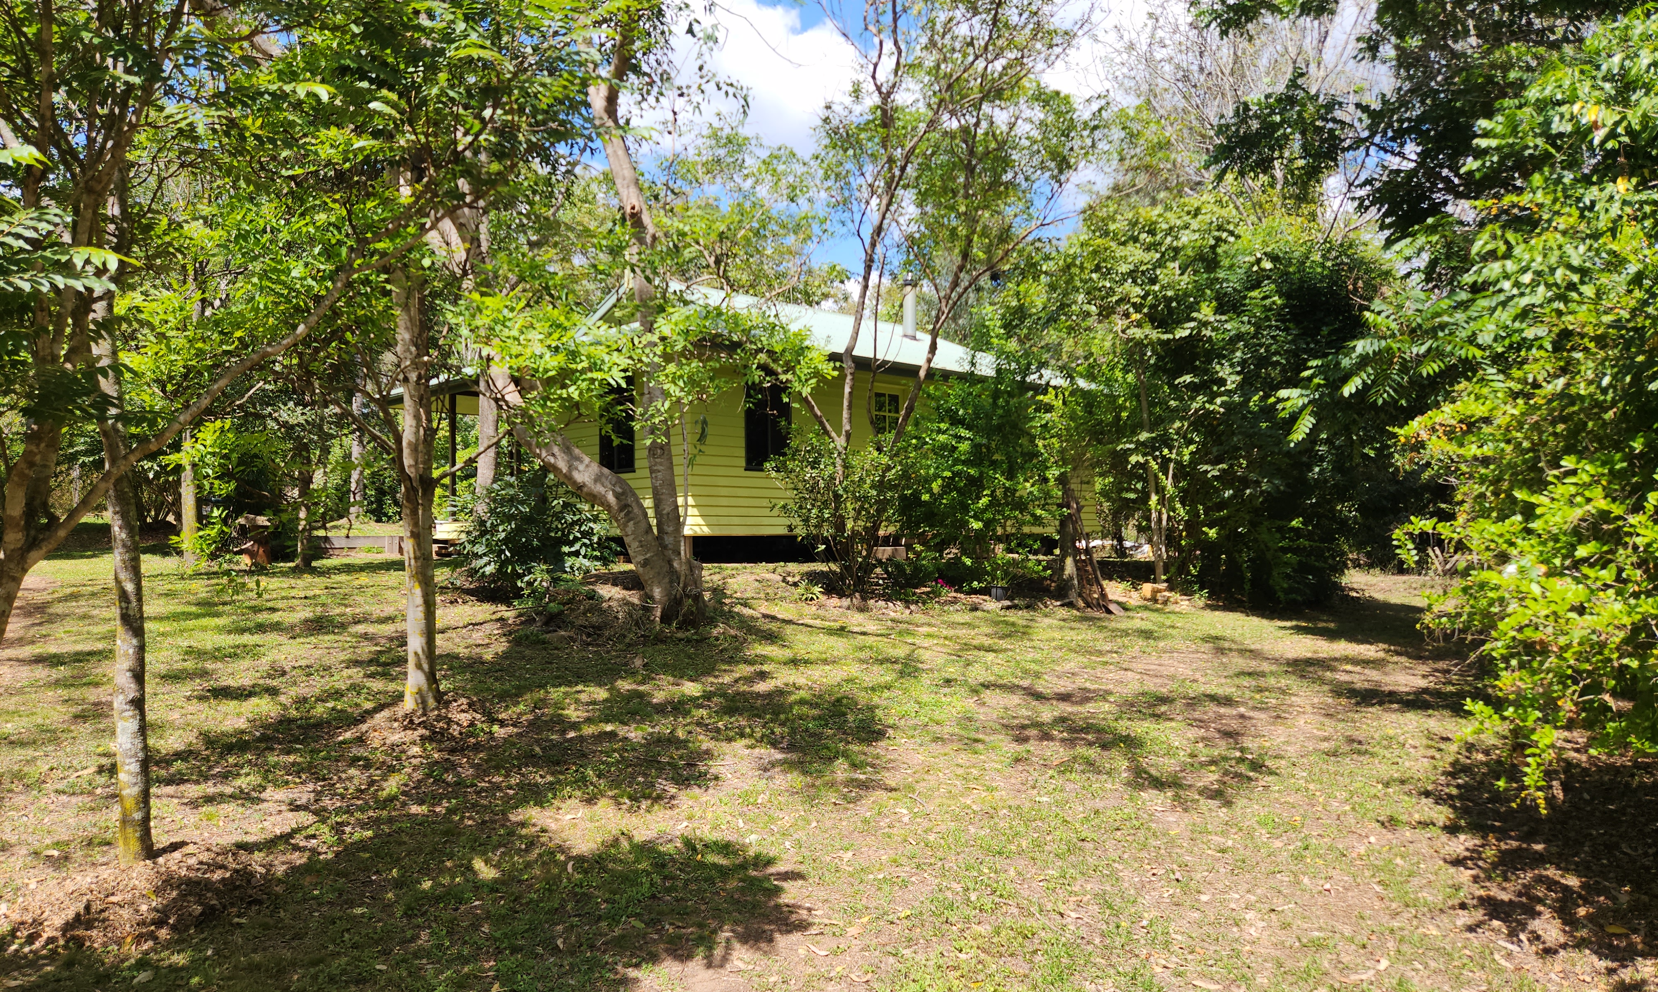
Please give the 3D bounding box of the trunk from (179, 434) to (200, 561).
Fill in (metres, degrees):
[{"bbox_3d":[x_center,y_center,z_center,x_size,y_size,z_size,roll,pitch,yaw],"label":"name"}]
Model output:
[{"bbox_3d":[-10.455,-0.011,18.000,0.220,2.201,0.220,-1,-2,0],"label":"trunk"}]

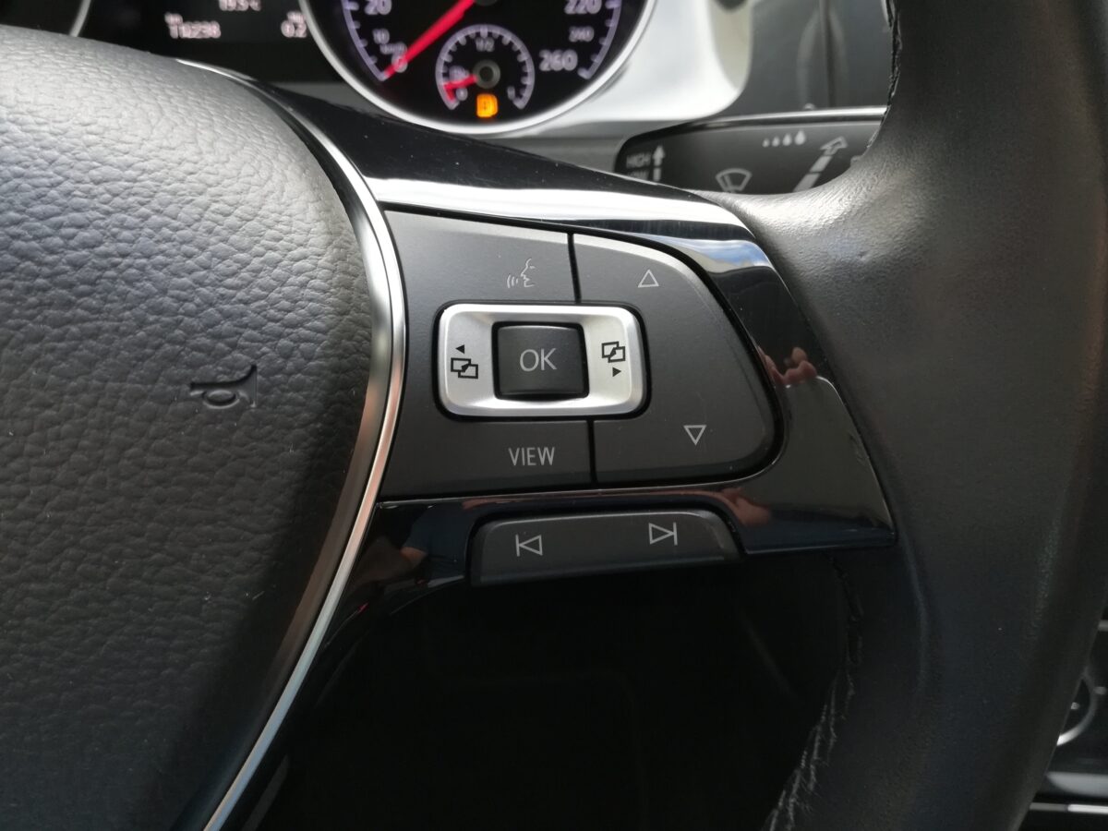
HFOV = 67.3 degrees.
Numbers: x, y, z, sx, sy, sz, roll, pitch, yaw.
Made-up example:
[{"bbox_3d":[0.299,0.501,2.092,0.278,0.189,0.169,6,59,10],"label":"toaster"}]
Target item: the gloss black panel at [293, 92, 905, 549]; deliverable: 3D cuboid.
[{"bbox_3d":[0.004,-0.018,0.143,0.101,0.078,0.025,-1,1,-3],"label":"gloss black panel"}]

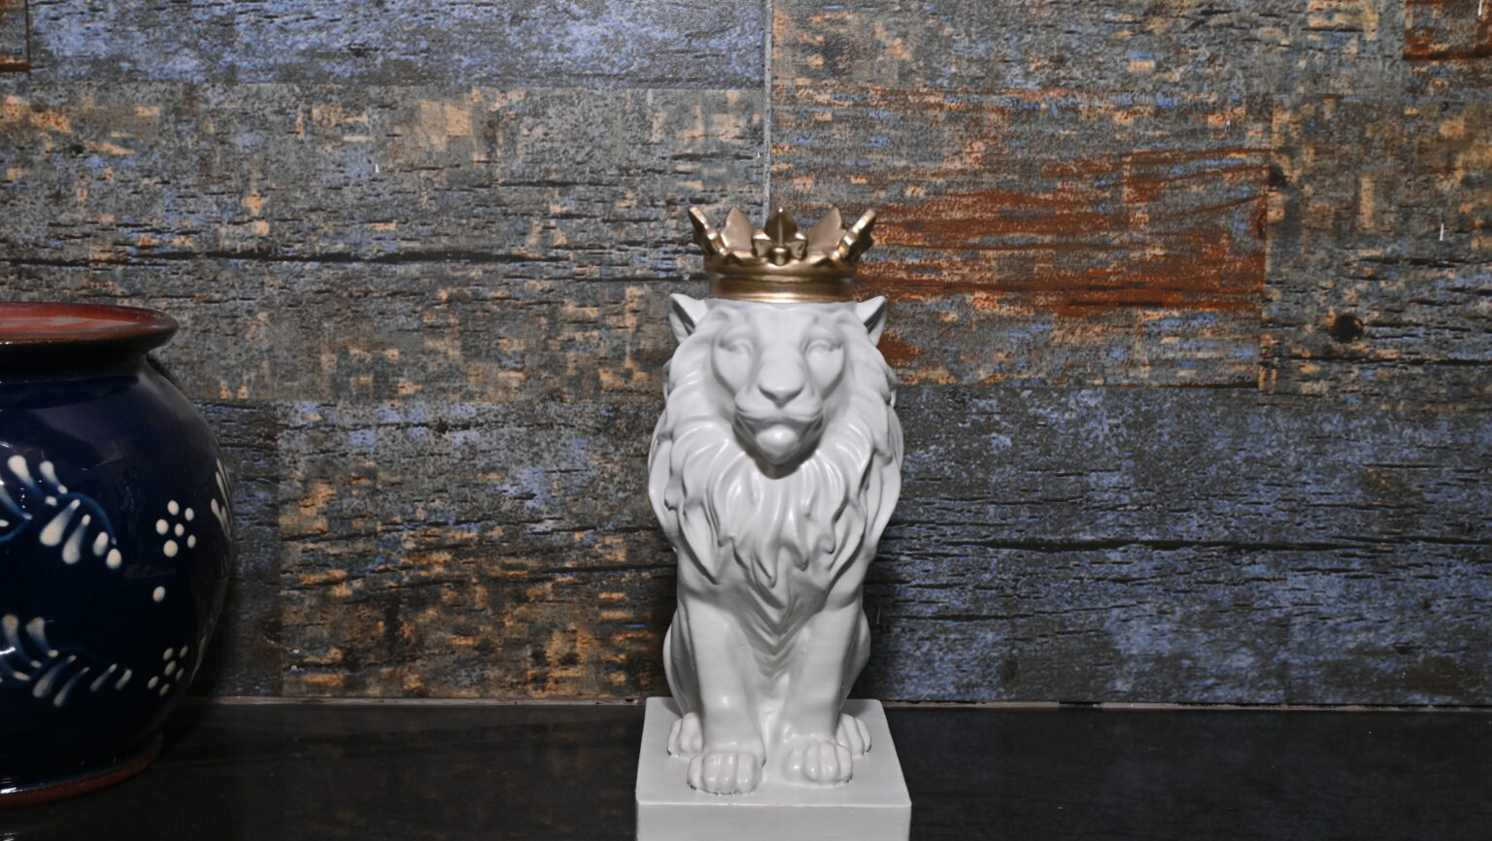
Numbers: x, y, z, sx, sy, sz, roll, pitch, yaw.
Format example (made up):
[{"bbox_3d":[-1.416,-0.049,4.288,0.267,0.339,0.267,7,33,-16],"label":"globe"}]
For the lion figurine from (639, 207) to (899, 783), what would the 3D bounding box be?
[{"bbox_3d":[0.011,0.023,0.652,0.093,0.201,0.098,1,9,-1],"label":"lion figurine"}]

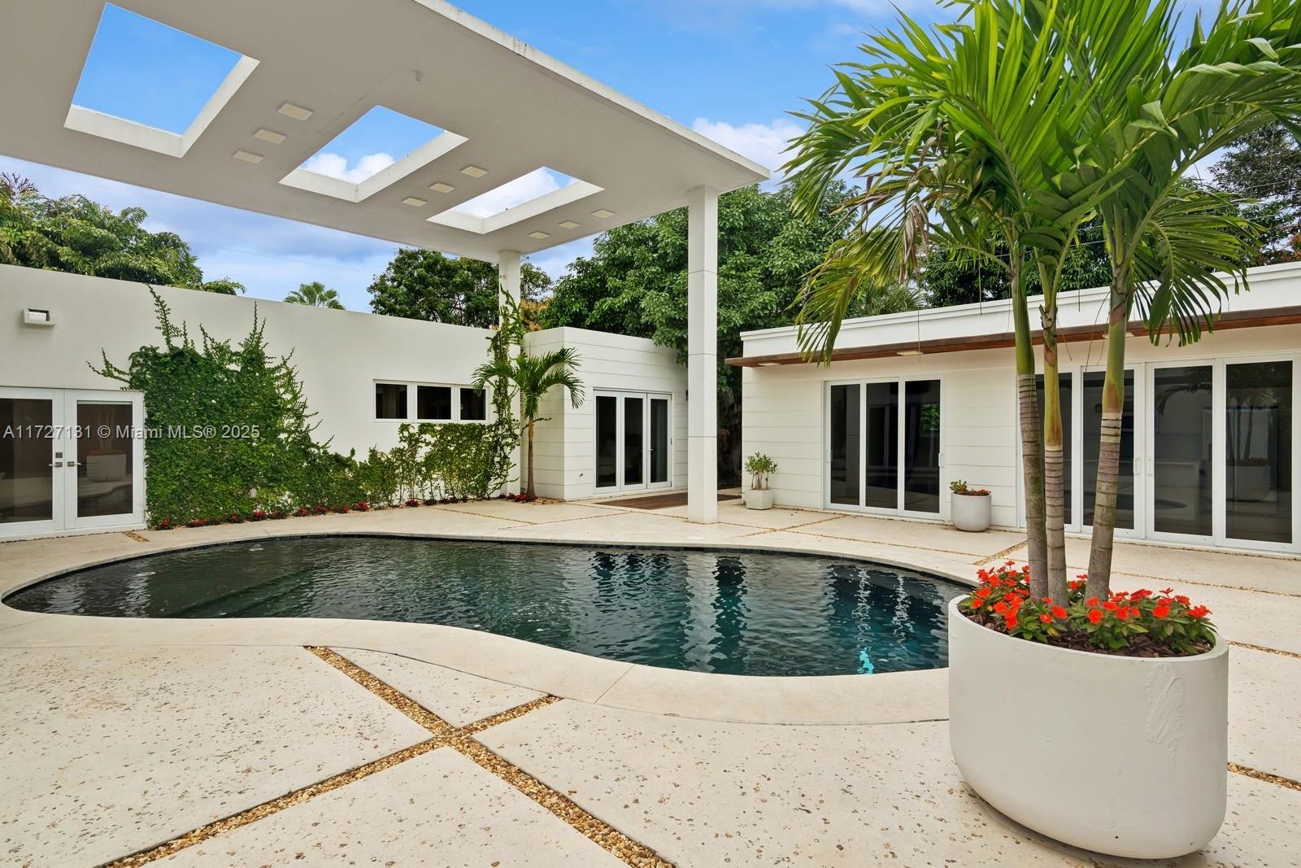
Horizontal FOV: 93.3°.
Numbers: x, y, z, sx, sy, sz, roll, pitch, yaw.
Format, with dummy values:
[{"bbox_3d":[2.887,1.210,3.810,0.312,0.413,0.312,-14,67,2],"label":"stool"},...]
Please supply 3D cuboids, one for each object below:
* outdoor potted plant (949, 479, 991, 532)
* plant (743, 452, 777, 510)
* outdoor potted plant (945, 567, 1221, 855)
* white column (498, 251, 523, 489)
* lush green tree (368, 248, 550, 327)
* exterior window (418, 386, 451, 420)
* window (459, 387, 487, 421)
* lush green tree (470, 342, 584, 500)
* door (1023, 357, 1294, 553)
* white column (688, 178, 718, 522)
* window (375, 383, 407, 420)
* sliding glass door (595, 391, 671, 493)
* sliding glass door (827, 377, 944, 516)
[{"bbox_3d":[4.944,1.087,9.433,0.640,0.760,0.620,1,1,41],"label":"outdoor potted plant"},{"bbox_3d":[2.110,0.895,11.796,0.600,1.070,0.600,1,1,41],"label":"plant"},{"bbox_3d":[1.879,1.110,2.724,0.995,0.995,0.995,0,1,0],"label":"outdoor potted plant"},{"bbox_3d":[-3.145,-1.320,13.680,0.340,5.430,0.340,1,1,41],"label":"white column"},{"bbox_3d":[-6.537,-2.534,20.971,6.200,7.600,6.000,0,1,0],"label":"lush green tree"},{"bbox_3d":[-4.598,-0.645,13.062,0.100,0.718,0.775,1,1,44],"label":"exterior window"},{"bbox_3d":[-3.926,-0.645,13.580,0.100,0.770,0.750,1,1,41],"label":"window"},{"bbox_3d":[-2.670,-0.234,13.444,2.458,3.382,2.062,0,1,0],"label":"lush green tree"},{"bbox_3d":[6.669,0.222,8.283,2.954,2.392,0.120,1,1,44],"label":"door"},{"bbox_3d":[0.888,-1.300,10.383,0.373,5.577,0.373,1,1,44],"label":"white column"},{"bbox_3d":[-5.236,-0.666,12.405,0.100,0.734,0.676,1,1,44],"label":"window"},{"bbox_3d":[-0.376,0.185,14.591,0.120,2.330,2.710,1,1,41],"label":"sliding glass door"},{"bbox_3d":[4.049,0.232,10.832,2.120,2.392,0.120,1,1,44],"label":"sliding glass door"}]

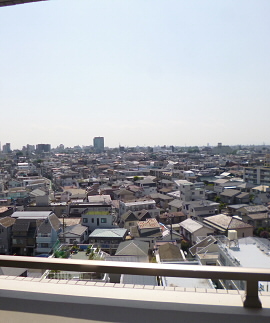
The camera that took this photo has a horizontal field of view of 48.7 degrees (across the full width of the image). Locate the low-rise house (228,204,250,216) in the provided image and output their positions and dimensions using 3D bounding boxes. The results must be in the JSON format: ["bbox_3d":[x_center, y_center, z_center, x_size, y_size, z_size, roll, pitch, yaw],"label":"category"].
[{"bbox_3d":[37.300,19.000,106.010,6.800,6.100,6.300,-1,3,-21],"label":"low-rise house"}]

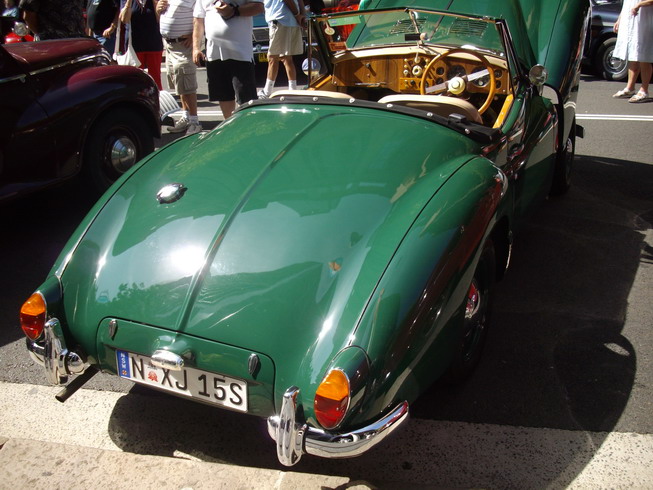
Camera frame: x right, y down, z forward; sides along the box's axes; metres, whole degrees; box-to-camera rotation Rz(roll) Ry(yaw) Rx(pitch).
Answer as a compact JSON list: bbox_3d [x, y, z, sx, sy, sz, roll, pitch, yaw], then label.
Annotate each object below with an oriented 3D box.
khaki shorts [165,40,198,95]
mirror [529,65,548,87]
[{"bbox_3d":[-1.480,-1.804,7.075,0.320,0.570,0.380,-20,29,-36],"label":"khaki shorts"},{"bbox_3d":[1.100,-0.879,3.620,0.105,0.110,0.055,13,28,31],"label":"mirror"}]

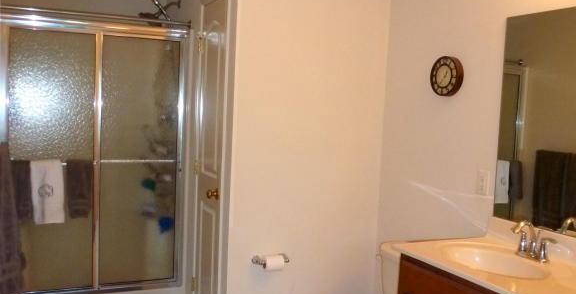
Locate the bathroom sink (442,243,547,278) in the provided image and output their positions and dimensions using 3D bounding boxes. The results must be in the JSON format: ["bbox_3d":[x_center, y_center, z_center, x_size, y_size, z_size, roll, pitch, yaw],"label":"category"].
[{"bbox_3d":[0.832,0.527,2.172,0.360,0.140,0.470,1,4,-26],"label":"bathroom sink"}]

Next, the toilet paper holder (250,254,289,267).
[{"bbox_3d":[-0.096,0.629,2.950,0.195,0.065,0.090,1,4,-26],"label":"toilet paper holder"}]

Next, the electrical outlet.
[{"bbox_3d":[0.930,0.173,2.549,0.008,0.115,0.076,1,4,-26],"label":"electrical outlet"}]

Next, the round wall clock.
[{"bbox_3d":[0.819,-0.362,2.747,0.045,0.200,0.200,1,4,-26],"label":"round wall clock"}]

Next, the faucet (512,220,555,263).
[{"bbox_3d":[0.975,0.384,2.178,0.170,0.162,0.180,1,4,-26],"label":"faucet"}]

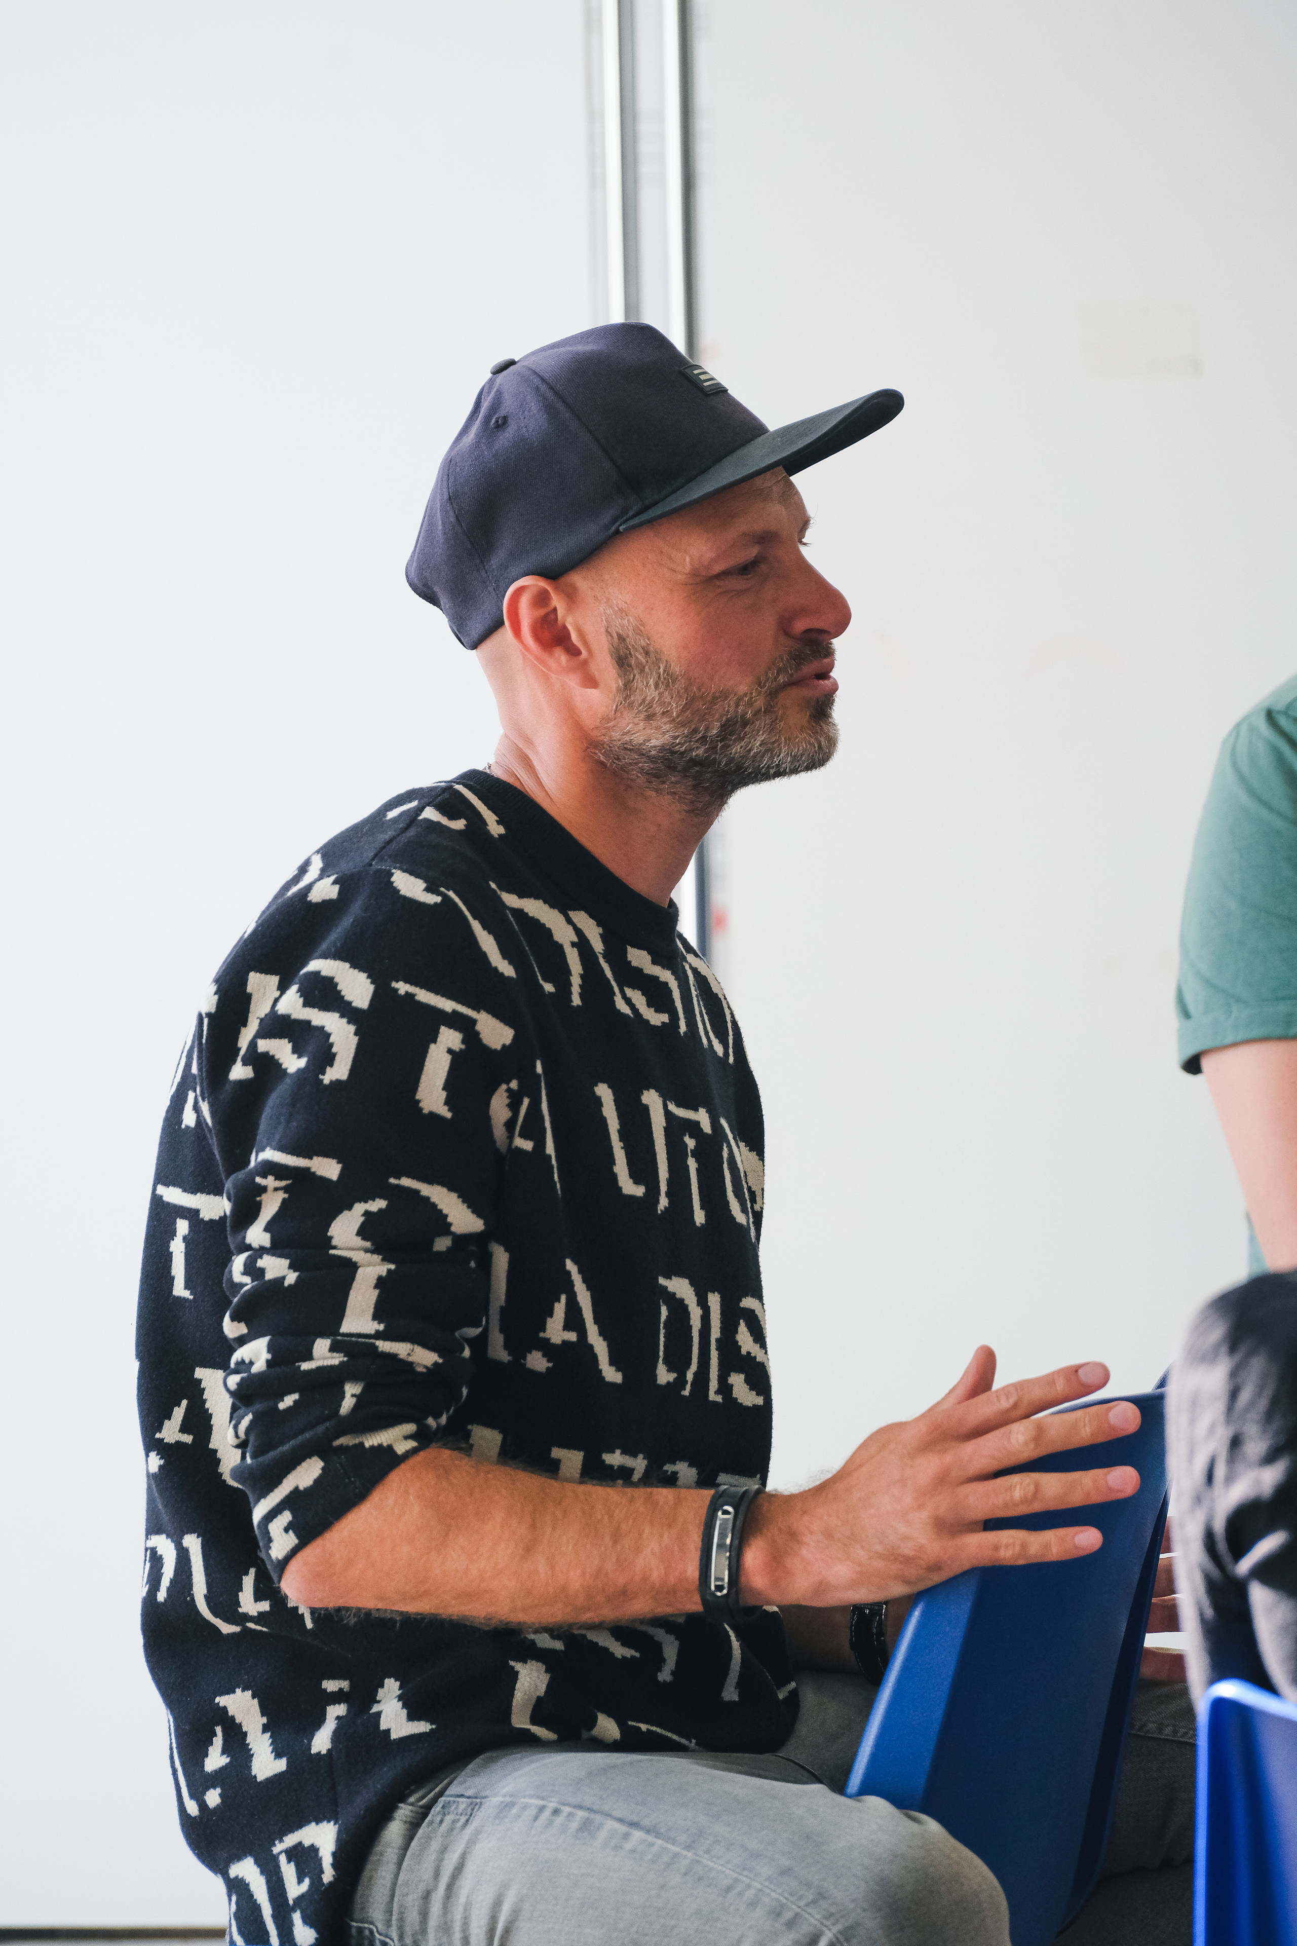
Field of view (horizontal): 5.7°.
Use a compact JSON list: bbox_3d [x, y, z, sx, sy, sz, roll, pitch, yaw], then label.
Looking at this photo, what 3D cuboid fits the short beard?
[{"bbox_3d":[0.039,-0.137,6.600,0.116,0.108,0.140,-8,0,18],"label":"short beard"}]

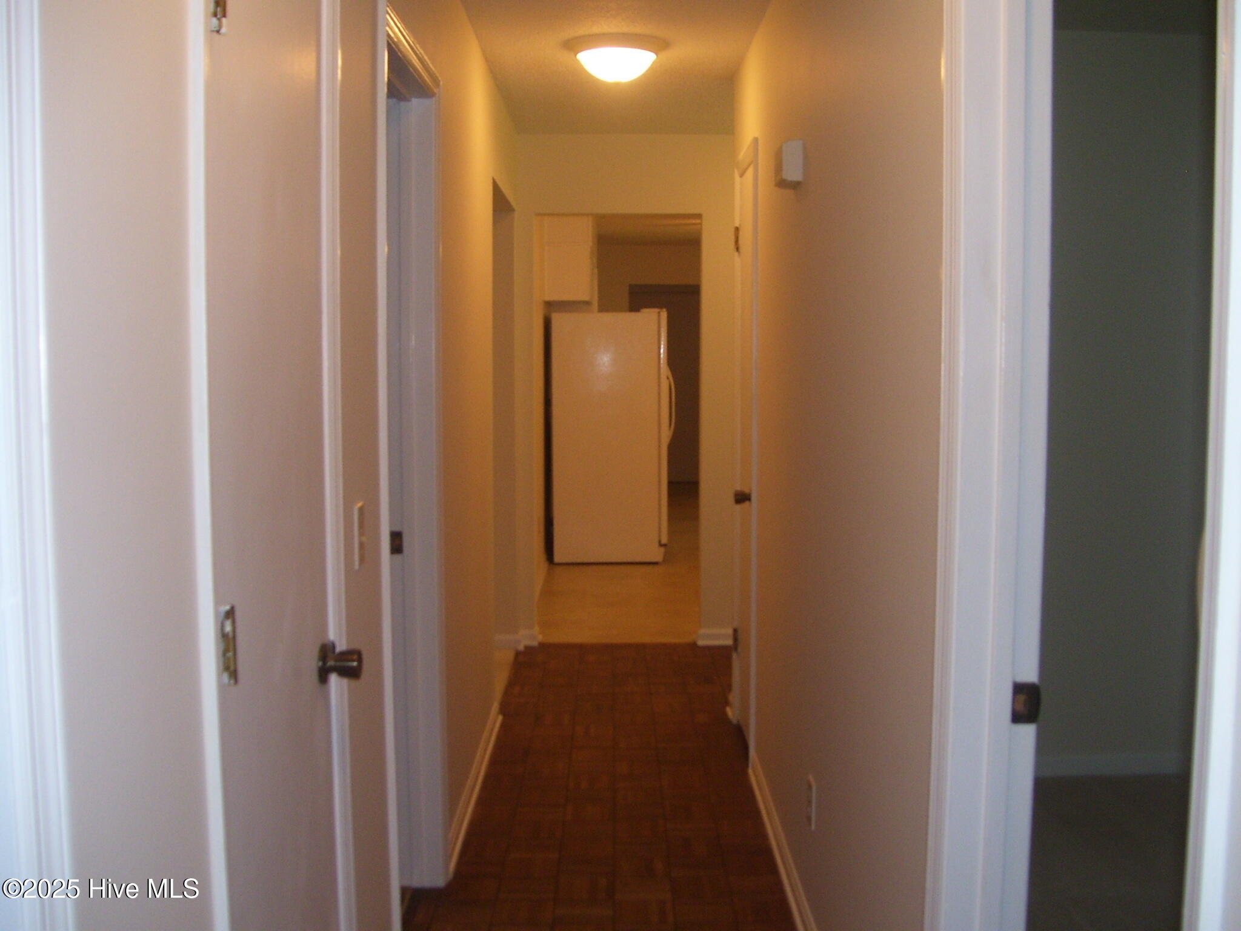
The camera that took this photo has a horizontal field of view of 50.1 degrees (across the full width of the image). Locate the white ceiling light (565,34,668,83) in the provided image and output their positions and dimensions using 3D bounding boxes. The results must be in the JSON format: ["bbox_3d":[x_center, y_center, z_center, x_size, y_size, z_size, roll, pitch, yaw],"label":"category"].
[{"bbox_3d":[-0.011,-1.340,4.424,0.340,0.125,0.340,0,5,0],"label":"white ceiling light"}]

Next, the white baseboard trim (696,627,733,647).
[{"bbox_3d":[0.474,0.822,6.415,0.210,0.085,0.022,0,5,0],"label":"white baseboard trim"}]

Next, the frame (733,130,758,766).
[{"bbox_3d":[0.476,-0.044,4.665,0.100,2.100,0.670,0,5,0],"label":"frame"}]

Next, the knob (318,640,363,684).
[{"bbox_3d":[-0.434,0.307,2.066,0.058,0.062,0.062,0,5,0],"label":"knob"}]

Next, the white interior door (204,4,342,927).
[{"bbox_3d":[-0.475,0.213,1.797,0.040,2.030,0.620,0,5,0],"label":"white interior door"}]

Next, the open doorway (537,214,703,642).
[{"bbox_3d":[-0.009,-0.167,6.391,0.790,2.066,0.120,0,5,0],"label":"open doorway"}]

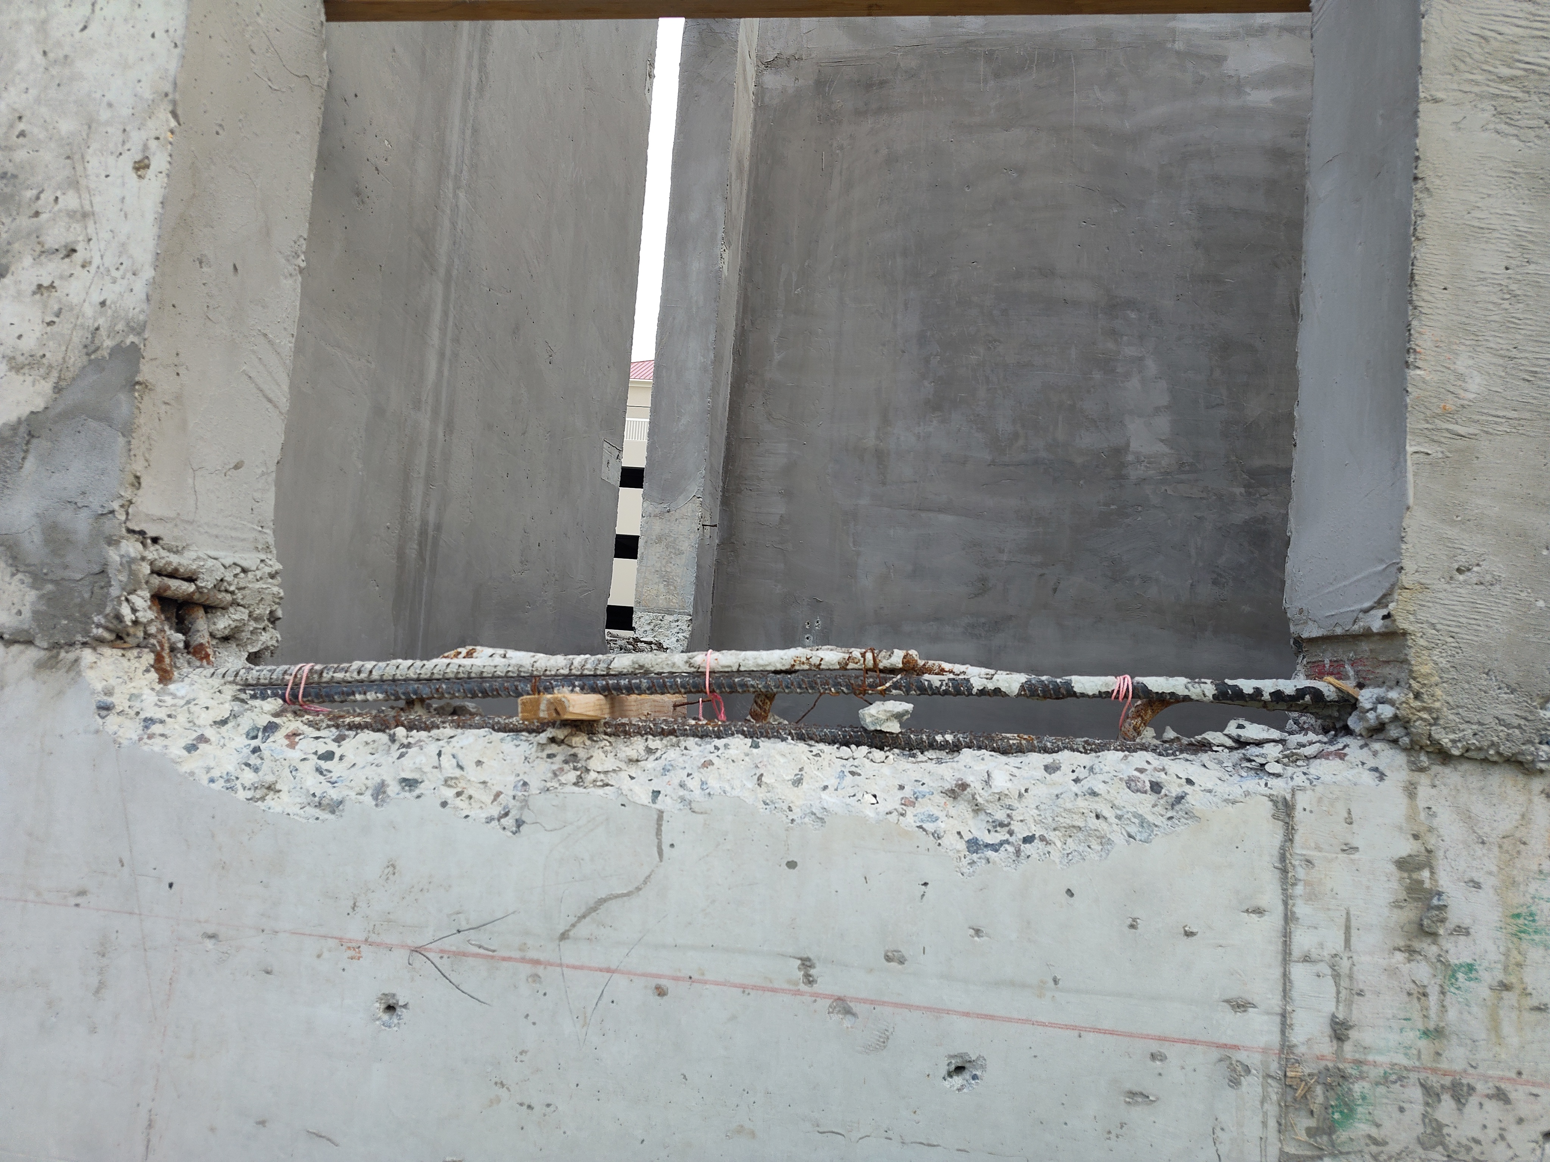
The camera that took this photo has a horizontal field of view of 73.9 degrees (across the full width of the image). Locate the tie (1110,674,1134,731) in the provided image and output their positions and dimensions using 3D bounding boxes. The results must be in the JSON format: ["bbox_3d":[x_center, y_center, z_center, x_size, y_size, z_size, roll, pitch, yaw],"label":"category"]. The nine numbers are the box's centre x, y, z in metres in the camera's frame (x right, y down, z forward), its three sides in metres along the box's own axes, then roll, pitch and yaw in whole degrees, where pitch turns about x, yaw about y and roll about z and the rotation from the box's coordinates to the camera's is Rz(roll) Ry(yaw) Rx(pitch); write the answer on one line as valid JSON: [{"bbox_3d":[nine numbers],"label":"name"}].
[{"bbox_3d":[0.292,0.102,0.865,0.019,0.048,0.025,3,-3,8],"label":"tie"}]

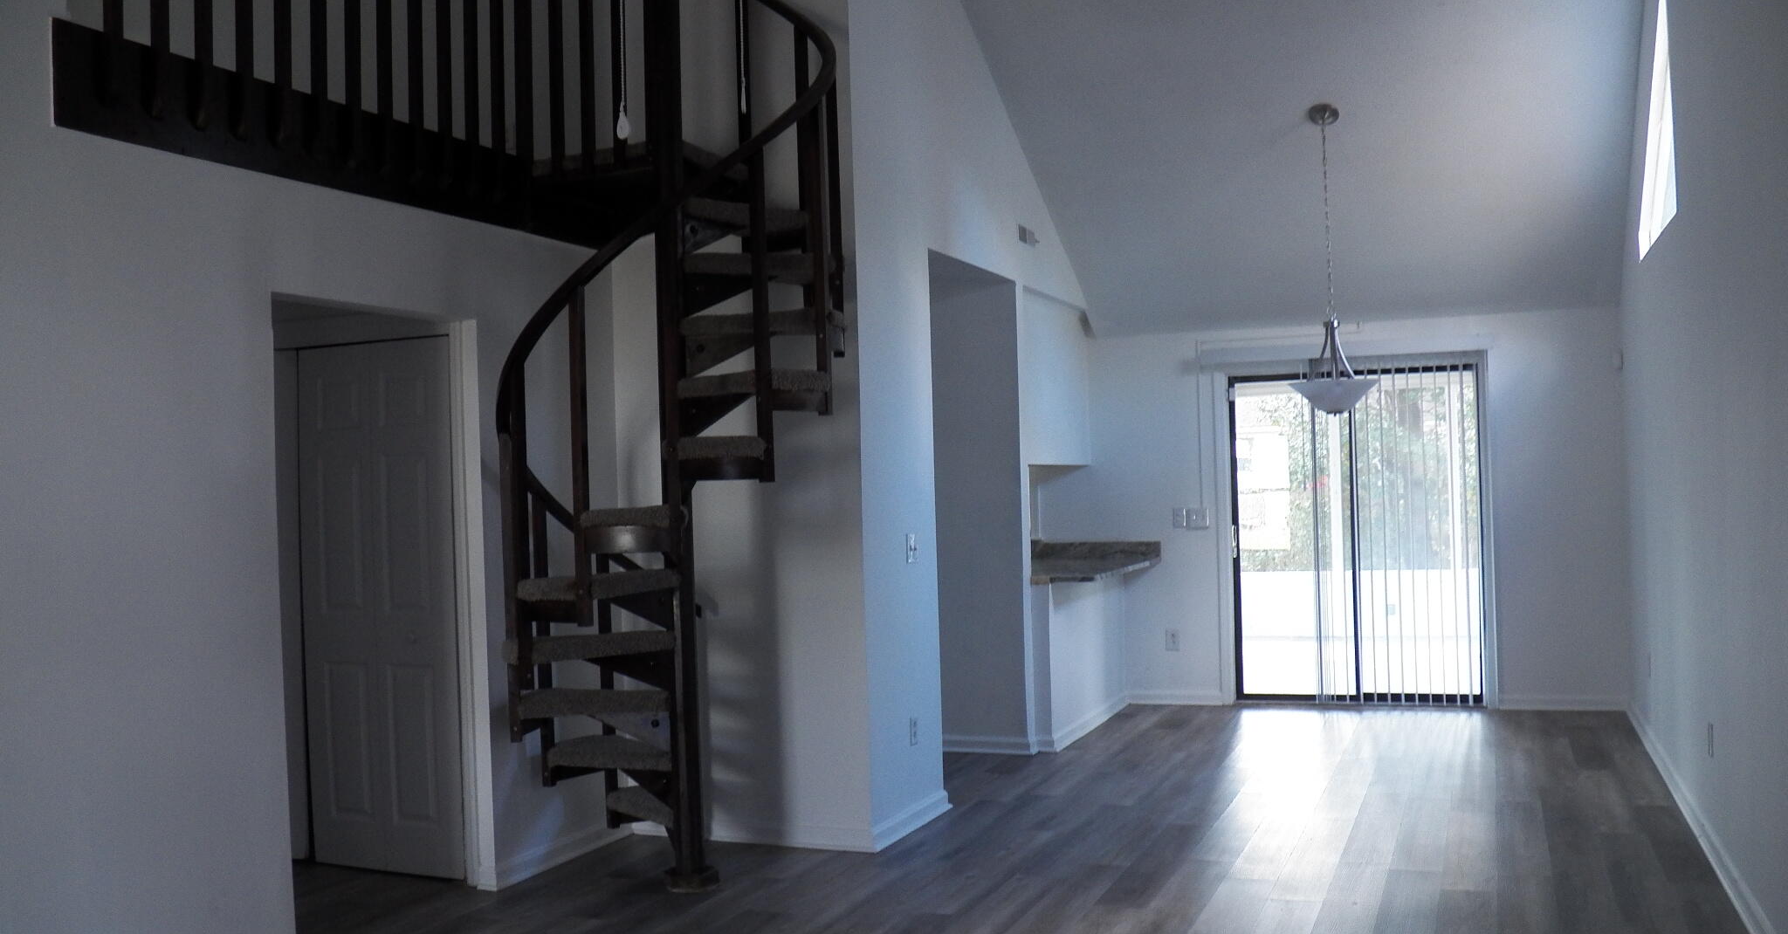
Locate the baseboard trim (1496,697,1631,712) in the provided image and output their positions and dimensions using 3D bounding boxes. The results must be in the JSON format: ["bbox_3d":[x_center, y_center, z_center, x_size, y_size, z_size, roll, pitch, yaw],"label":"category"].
[{"bbox_3d":[3.798,1.341,8.217,0.691,0.087,0.020,-2,-1,20],"label":"baseboard trim"}]

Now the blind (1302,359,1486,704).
[{"bbox_3d":[2.925,0.389,8.479,0.991,2.004,0.090,-2,-1,20],"label":"blind"}]

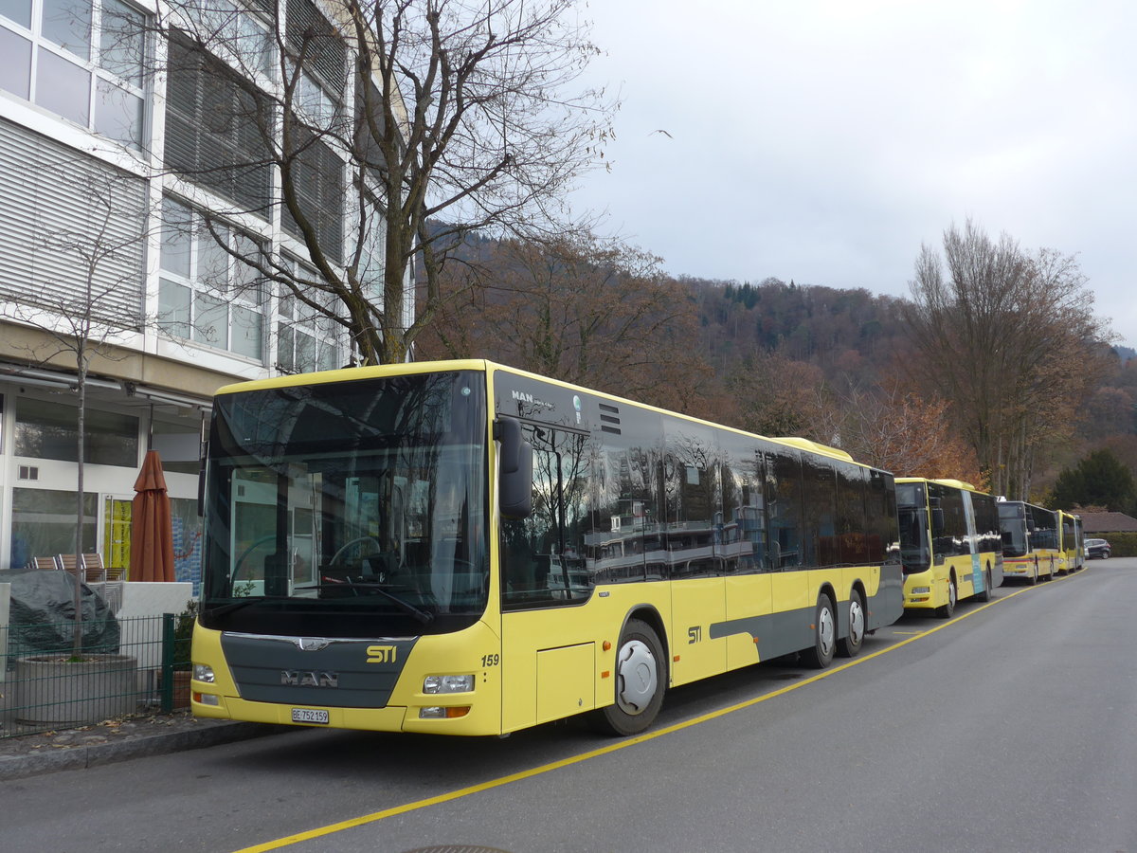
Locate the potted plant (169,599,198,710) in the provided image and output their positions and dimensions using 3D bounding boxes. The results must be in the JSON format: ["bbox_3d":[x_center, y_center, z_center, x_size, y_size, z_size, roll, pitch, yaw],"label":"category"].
[{"bbox_3d":[-3.345,1.997,10.450,0.500,1.000,0.600,-3,-7,26],"label":"potted plant"}]

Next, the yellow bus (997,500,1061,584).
[{"bbox_3d":[15.834,4.141,42.678,2.550,2.980,11.938,-3,-7,26],"label":"yellow bus"}]

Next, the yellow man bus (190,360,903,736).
[{"bbox_3d":[1.327,1.443,13.852,2.580,2.980,13.675,-3,-7,26],"label":"yellow man bus"}]

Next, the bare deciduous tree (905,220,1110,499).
[{"bbox_3d":[25.942,-2.103,70.000,12.000,20.200,12.000,-3,-7,26],"label":"bare deciduous tree"}]

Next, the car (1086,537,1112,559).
[{"bbox_3d":[38.200,9.131,88.000,4.100,1.500,1.780,2,-7,-23],"label":"car"}]

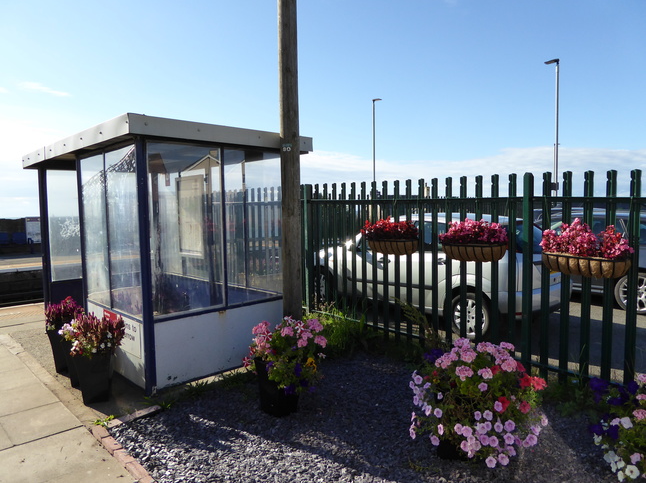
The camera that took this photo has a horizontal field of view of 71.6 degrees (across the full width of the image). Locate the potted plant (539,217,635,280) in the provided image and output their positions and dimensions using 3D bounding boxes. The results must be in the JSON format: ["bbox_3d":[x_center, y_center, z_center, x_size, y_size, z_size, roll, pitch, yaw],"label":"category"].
[{"bbox_3d":[1.964,0.046,3.373,0.270,0.437,0.611,-5,7,-44],"label":"potted plant"}]

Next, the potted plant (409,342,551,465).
[{"bbox_3d":[1.056,1.021,3.016,0.923,0.752,0.819,0,5,0],"label":"potted plant"}]

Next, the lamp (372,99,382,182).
[{"bbox_3d":[2.220,-2.785,18.306,0.500,6.000,0.220,4,7,44],"label":"lamp"}]

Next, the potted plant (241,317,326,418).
[{"bbox_3d":[-0.309,0.978,3.613,0.671,0.769,0.609,0,5,0],"label":"potted plant"}]

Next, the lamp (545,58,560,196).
[{"bbox_3d":[6.884,-2.442,13.728,0.500,6.000,0.220,4,7,44],"label":"lamp"}]

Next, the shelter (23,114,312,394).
[{"bbox_3d":[-1.966,0.036,5.383,3.293,2.330,1.974,4,7,44],"label":"shelter"}]

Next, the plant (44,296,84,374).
[{"bbox_3d":[-2.616,0.901,4.511,0.410,0.760,0.410,4,7,44],"label":"plant"}]

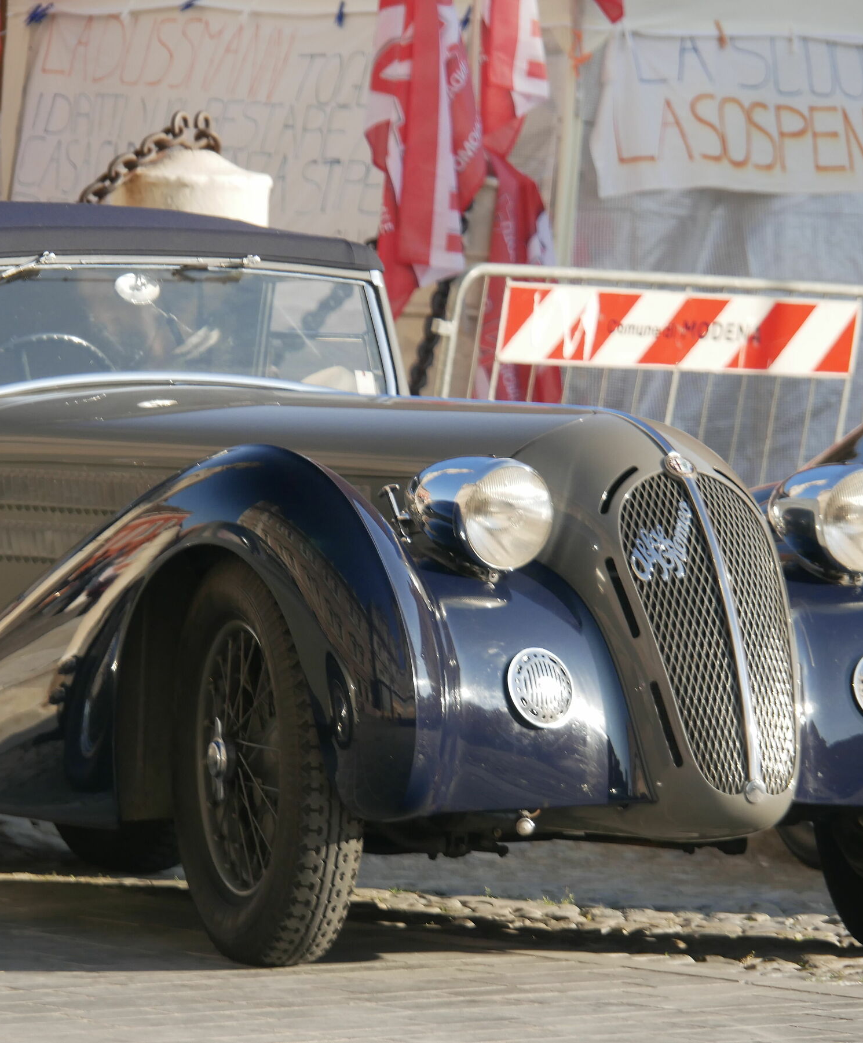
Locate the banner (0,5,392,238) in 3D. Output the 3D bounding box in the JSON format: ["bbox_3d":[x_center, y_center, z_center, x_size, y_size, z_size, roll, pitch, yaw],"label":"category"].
[{"bbox_3d":[-0.615,-1.104,30.800,1.550,0.690,0.040,1,1,-43],"label":"banner"}]

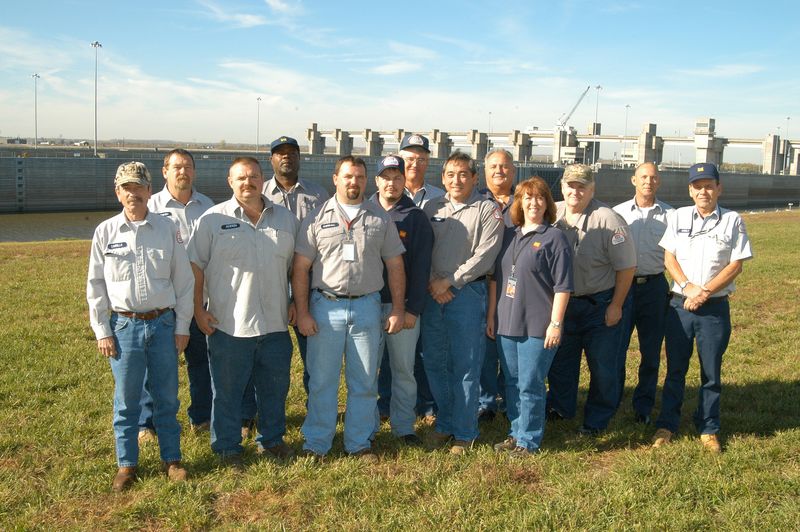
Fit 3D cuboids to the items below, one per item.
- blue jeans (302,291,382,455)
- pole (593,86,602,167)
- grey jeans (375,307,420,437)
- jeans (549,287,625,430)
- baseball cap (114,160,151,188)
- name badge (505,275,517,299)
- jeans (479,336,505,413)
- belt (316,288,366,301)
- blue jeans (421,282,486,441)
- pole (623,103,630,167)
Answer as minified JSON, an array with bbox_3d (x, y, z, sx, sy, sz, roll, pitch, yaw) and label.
[{"bbox_3d":[-0.338,0.636,4.695,0.450,0.990,0.340,1,8,-6],"label":"blue jeans"},{"bbox_3d":[59.000,-41.590,240.000,2.300,25.477,2.300,2,8,0],"label":"pole"},{"bbox_3d":[-0.009,0.606,4.996,0.390,0.950,0.300,3,8,6],"label":"grey jeans"},{"bbox_3d":[1.234,0.596,5.220,0.500,0.920,0.400,7,9,32],"label":"jeans"},{"bbox_3d":[-1.385,-0.475,4.154,0.195,0.135,0.270,-1,8,-20],"label":"baseball cap"},{"bbox_3d":[0.650,0.121,4.701,0.065,0.125,0.012,7,9,30],"label":"name badge"},{"bbox_3d":[0.709,0.520,5.472,0.380,0.980,0.300,3,8,9],"label":"jeans"},{"bbox_3d":[-0.316,0.164,4.676,0.390,0.070,0.270,1,8,-3],"label":"belt"},{"bbox_3d":[0.329,0.594,4.917,0.410,0.997,0.320,6,9,26],"label":"blue jeans"},{"bbox_3d":[106.719,-61.011,375.000,2.600,28.854,2.600,2,8,0],"label":"pole"}]

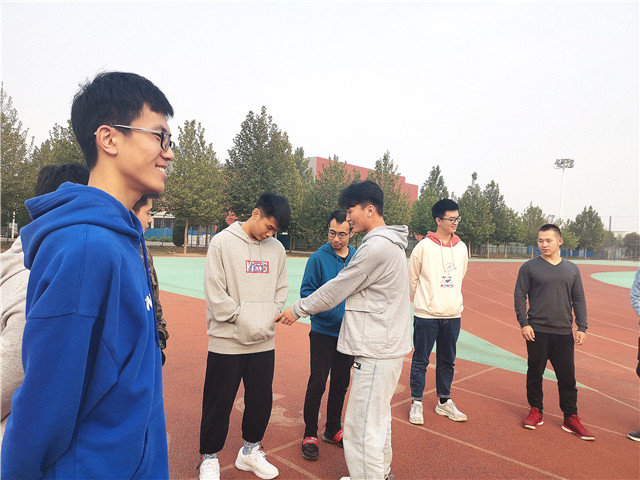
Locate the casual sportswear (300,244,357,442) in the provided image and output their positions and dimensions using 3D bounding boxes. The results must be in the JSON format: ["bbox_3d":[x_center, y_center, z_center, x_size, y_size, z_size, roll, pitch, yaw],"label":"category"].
[{"bbox_3d":[0.092,0.701,3.336,0.470,1.340,0.310,3,1,-12],"label":"casual sportswear"}]

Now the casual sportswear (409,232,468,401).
[{"bbox_3d":[1.005,0.646,4.060,0.490,1.390,0.320,3,0,-3],"label":"casual sportswear"}]

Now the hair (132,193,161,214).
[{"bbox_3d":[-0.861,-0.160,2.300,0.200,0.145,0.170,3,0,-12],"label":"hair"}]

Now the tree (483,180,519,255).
[{"bbox_3d":[21.663,-2.516,59.000,4.200,9.400,4.200,3,0,19],"label":"tree"}]

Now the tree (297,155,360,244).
[{"bbox_3d":[0.827,-2.585,35.534,4.200,7.473,4.200,3,1,0],"label":"tree"}]

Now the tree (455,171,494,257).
[{"bbox_3d":[15.696,-2.543,49.029,3.800,8.683,3.800,3,1,0],"label":"tree"}]

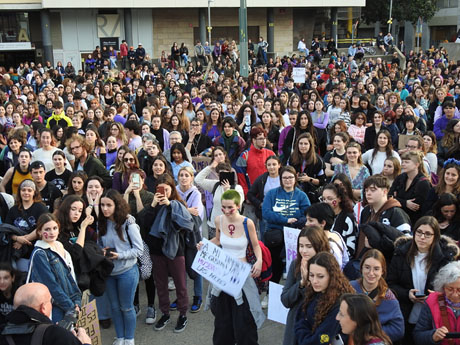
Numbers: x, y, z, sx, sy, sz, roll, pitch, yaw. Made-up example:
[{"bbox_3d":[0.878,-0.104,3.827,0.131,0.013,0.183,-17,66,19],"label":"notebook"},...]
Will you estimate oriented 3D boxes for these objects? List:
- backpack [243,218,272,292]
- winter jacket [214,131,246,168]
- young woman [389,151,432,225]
[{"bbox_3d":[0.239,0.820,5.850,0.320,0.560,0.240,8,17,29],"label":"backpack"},{"bbox_3d":[-0.007,-0.293,9.150,0.500,0.640,0.320,0,14,4],"label":"winter jacket"},{"bbox_3d":[1.997,0.614,7.057,0.470,1.680,0.330,12,20,40],"label":"young woman"}]

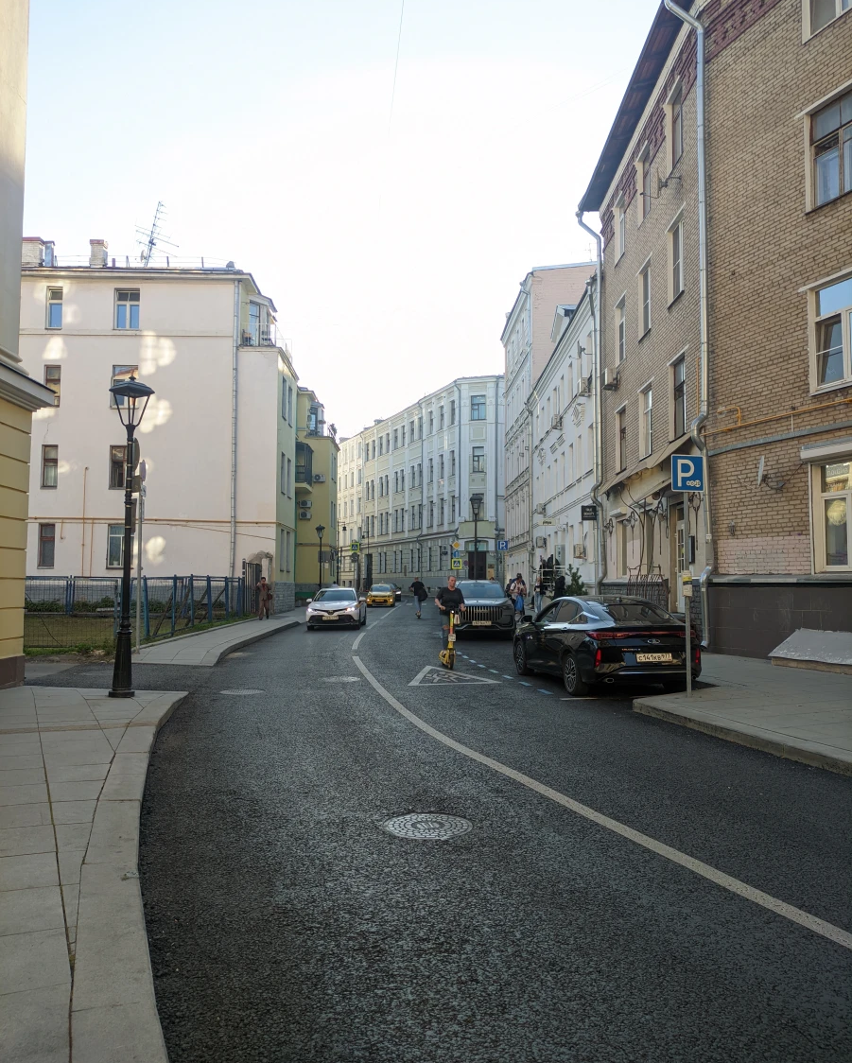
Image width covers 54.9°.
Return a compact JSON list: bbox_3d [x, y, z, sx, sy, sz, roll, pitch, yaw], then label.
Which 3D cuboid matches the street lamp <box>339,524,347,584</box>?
[{"bbox_3d":[-5.823,2.121,56.972,0.680,5.770,0.300,0,-3,0],"label":"street lamp"}]

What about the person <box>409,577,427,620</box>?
[{"bbox_3d":[-0.324,2.874,36.093,0.680,1.700,0.480,0,-3,-1],"label":"person"}]

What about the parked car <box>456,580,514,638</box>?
[{"bbox_3d":[1.648,2.347,25.456,1.930,1.710,4.750,0,-3,1],"label":"parked car"}]

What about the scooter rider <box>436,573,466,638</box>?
[{"bbox_3d":[0.472,1.669,15.829,0.580,1.610,0.450,1,-3,-7],"label":"scooter rider"}]

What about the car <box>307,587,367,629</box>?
[{"bbox_3d":[-3.207,2.803,30.097,1.860,1.450,4.860,0,-3,-1],"label":"car"}]

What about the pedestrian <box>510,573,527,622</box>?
[{"bbox_3d":[3.318,2.436,29.609,0.560,1.780,0.400,0,-3,9],"label":"pedestrian"}]

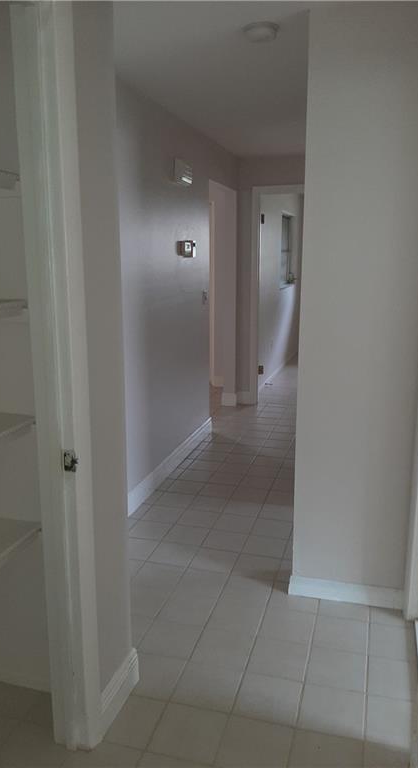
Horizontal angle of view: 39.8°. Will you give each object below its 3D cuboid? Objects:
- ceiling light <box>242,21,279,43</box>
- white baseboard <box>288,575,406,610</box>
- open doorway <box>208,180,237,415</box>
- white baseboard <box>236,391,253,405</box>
[{"bbox_3d":[0.202,-1.366,2.256,0.148,0.046,0.148,0,12,0],"label":"ceiling light"},{"bbox_3d":[0.584,0.891,2.477,0.478,0.096,0.015,3,12,16],"label":"white baseboard"},{"bbox_3d":[0.077,-0.692,5.200,0.130,2.070,0.960,3,12,16],"label":"open doorway"},{"bbox_3d":[0.367,0.145,5.921,0.157,0.134,0.015,3,12,16],"label":"white baseboard"}]

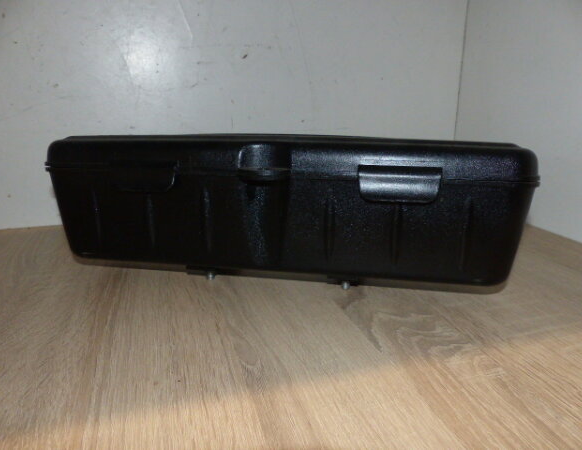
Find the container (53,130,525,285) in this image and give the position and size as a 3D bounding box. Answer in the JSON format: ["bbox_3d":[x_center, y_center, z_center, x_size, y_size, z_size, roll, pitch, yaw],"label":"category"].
[{"bbox_3d":[-0.001,-0.027,0.438,0.385,0.122,0.188,3,14,11],"label":"container"}]

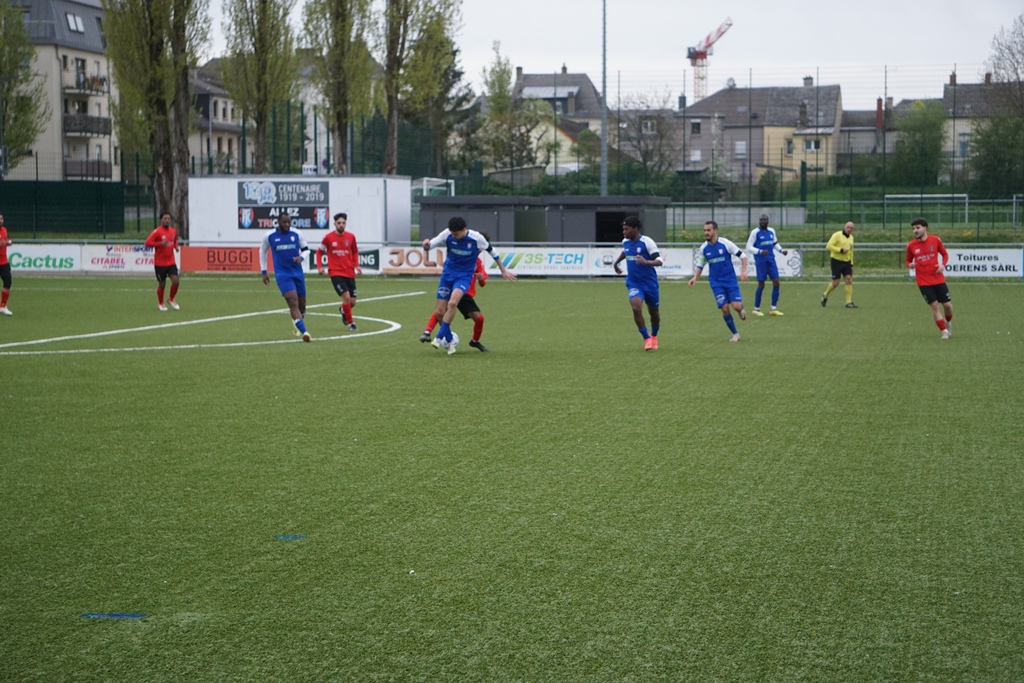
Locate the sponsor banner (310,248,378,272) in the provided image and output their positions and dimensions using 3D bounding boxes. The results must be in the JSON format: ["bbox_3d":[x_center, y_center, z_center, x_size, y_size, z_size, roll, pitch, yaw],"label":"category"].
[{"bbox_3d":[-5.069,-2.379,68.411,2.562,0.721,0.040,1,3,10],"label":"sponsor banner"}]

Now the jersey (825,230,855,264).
[{"bbox_3d":[6.309,-1.825,44.800,0.480,0.690,0.360,-2,4,-37],"label":"jersey"}]

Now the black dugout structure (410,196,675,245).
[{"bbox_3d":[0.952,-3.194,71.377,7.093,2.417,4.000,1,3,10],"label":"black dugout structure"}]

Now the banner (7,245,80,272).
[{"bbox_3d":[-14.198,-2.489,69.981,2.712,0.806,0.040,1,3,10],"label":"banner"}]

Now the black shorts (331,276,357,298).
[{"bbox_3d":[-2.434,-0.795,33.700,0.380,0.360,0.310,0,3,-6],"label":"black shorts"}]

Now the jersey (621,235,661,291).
[{"bbox_3d":[1.584,-0.974,28.750,0.450,0.680,0.290,-3,3,28],"label":"jersey"}]

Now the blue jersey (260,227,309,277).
[{"bbox_3d":[-3.043,-1.204,31.200,0.620,0.670,0.370,0,3,-7],"label":"blue jersey"}]

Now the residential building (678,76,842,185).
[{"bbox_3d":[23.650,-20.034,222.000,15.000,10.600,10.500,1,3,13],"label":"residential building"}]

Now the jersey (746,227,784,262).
[{"bbox_3d":[4.391,-1.680,40.400,0.600,0.620,0.400,-1,3,-14],"label":"jersey"}]

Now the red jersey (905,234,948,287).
[{"bbox_3d":[5.691,-1.109,31.950,0.510,0.690,0.310,-8,3,22],"label":"red jersey"}]

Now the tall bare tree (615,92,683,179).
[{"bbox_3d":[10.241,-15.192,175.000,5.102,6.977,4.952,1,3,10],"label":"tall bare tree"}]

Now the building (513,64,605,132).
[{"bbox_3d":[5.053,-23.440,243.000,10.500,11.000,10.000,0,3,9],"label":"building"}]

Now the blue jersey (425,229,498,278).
[{"bbox_3d":[-0.601,-1.068,28.300,0.870,0.620,0.420,0,3,6],"label":"blue jersey"}]

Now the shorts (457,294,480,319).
[{"bbox_3d":[-0.595,-0.469,29.200,0.420,0.380,0.360,-1,3,-14],"label":"shorts"}]

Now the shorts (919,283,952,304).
[{"bbox_3d":[5.803,-0.658,32.000,0.410,0.290,0.300,-8,3,18],"label":"shorts"}]

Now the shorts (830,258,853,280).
[{"bbox_3d":[6.334,-1.387,44.800,0.360,0.390,0.290,-2,3,-38],"label":"shorts"}]

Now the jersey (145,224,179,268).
[{"bbox_3d":[-6.257,-1.698,41.700,0.550,0.710,0.370,-1,3,-28],"label":"jersey"}]

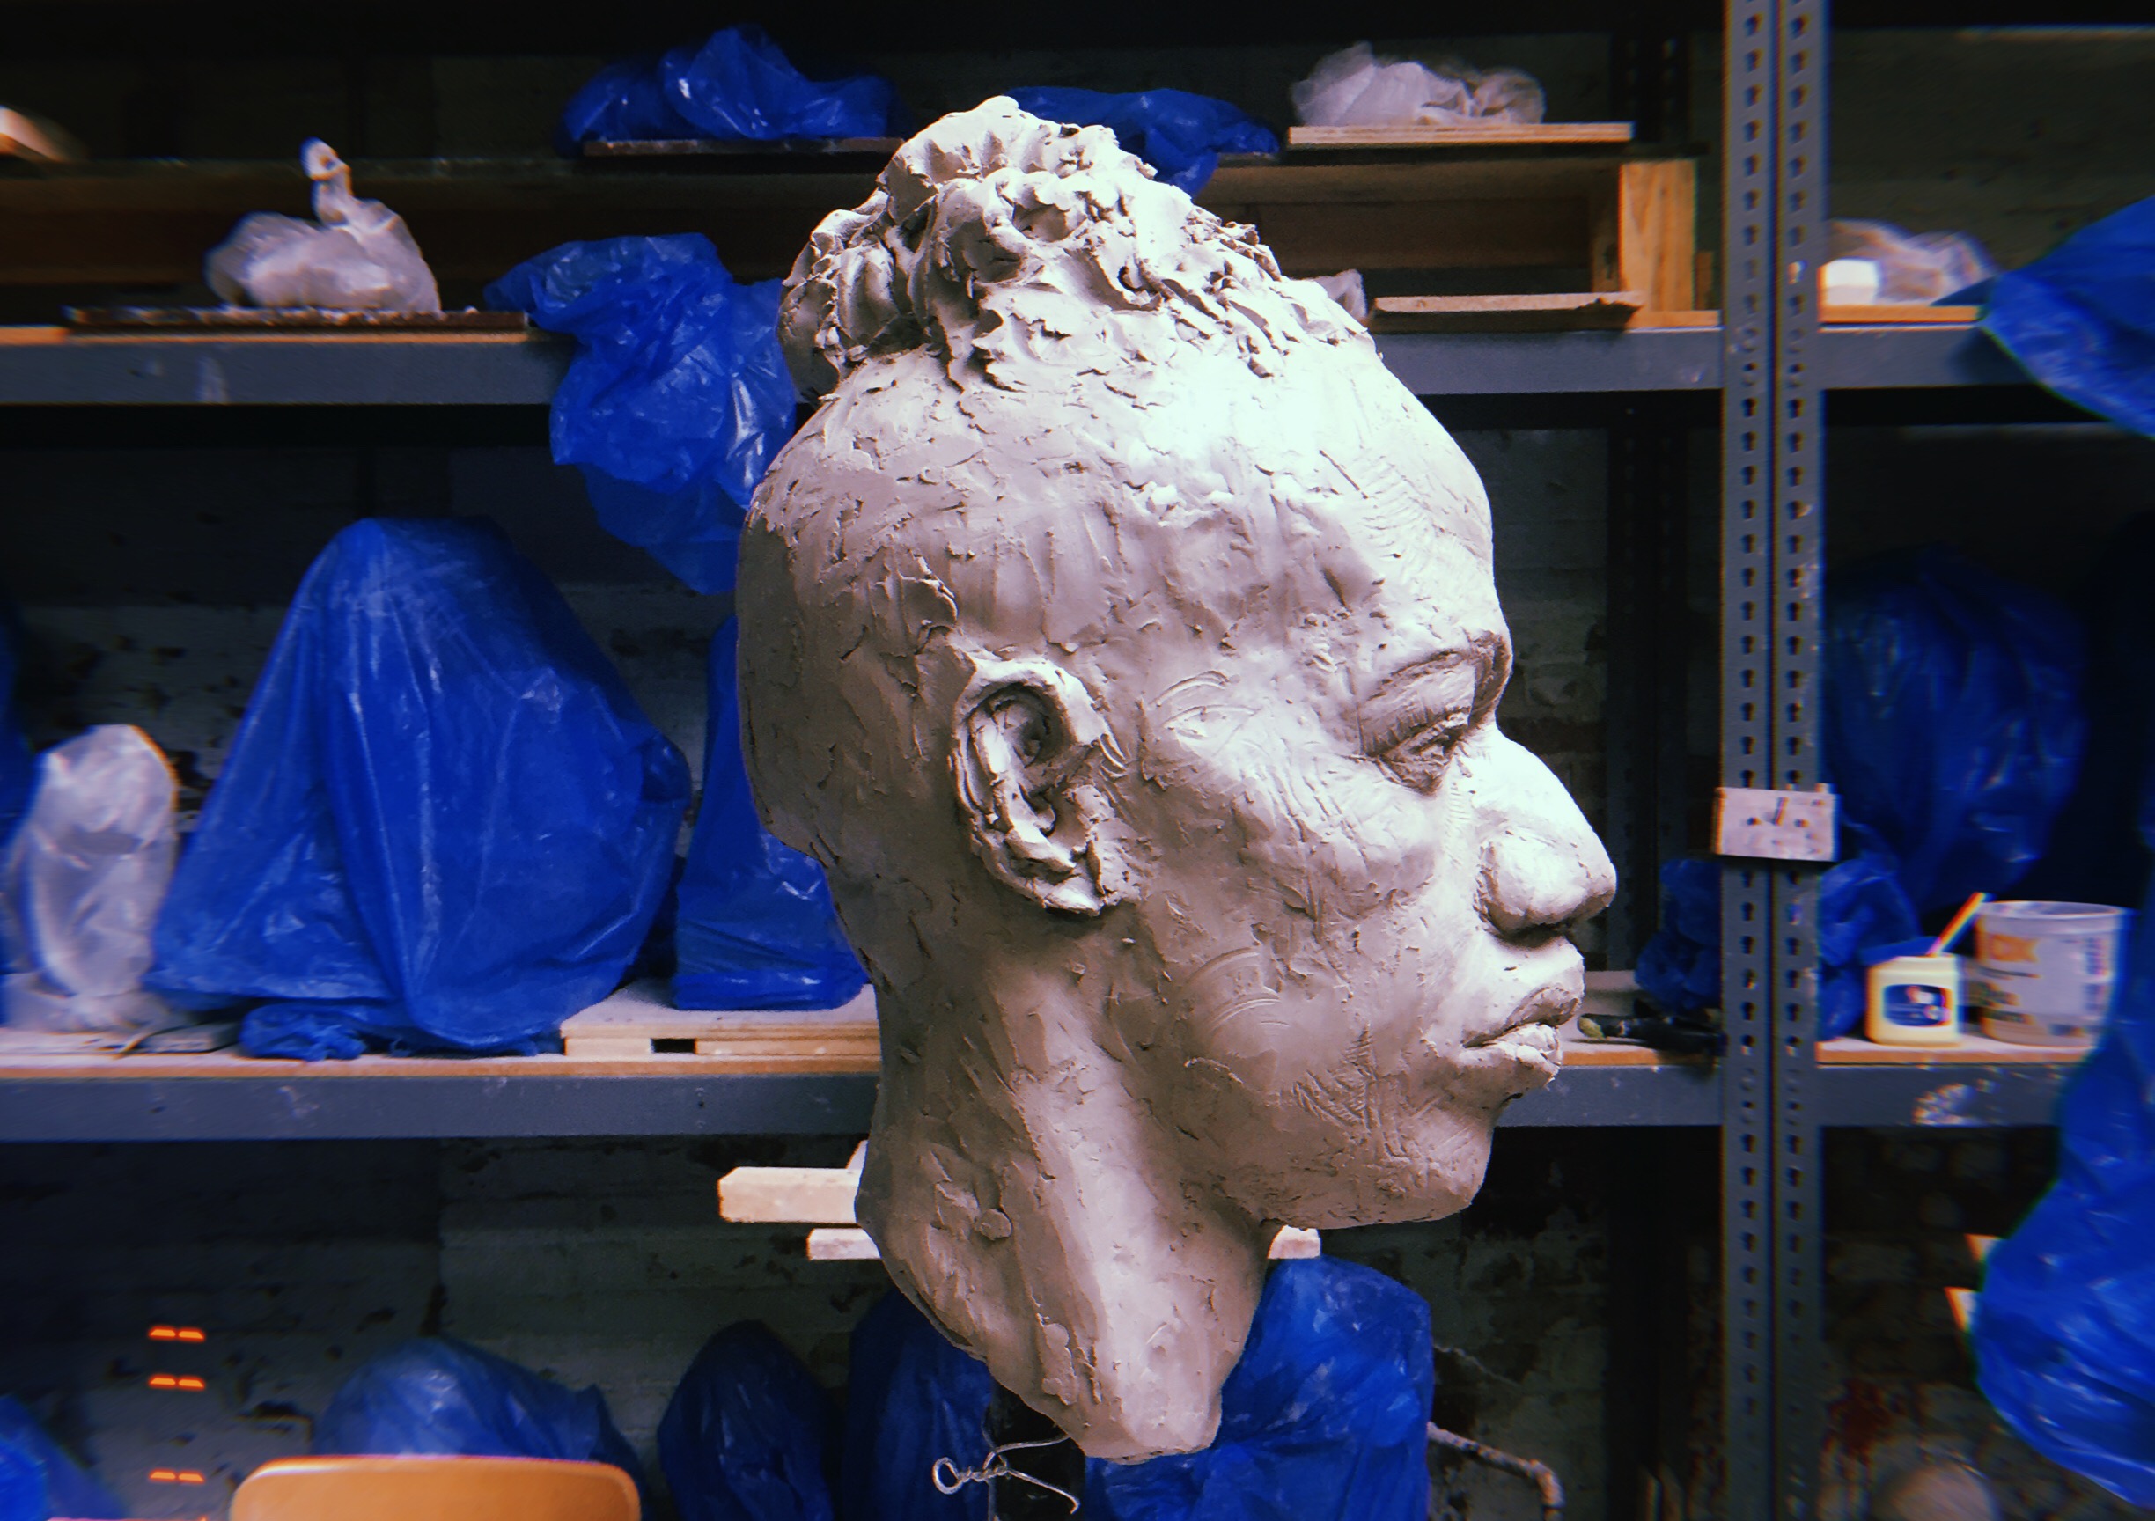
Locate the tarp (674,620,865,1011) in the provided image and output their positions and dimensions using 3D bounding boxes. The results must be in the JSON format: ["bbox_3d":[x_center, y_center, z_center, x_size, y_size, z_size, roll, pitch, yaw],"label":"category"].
[{"bbox_3d":[-0.378,0.053,3.035,0.250,0.482,0.260,-1,5,0],"label":"tarp"}]

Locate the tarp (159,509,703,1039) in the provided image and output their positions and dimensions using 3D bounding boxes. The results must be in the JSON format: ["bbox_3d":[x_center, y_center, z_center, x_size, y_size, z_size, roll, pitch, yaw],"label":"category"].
[{"bbox_3d":[-0.819,0.018,3.032,0.630,0.632,0.460,-1,5,0],"label":"tarp"}]

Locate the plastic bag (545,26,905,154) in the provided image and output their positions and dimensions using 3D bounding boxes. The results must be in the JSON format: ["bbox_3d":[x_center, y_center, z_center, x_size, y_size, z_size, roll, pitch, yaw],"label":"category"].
[{"bbox_3d":[-0.415,-0.796,2.912,0.411,0.174,0.280,-1,3,0],"label":"plastic bag"}]

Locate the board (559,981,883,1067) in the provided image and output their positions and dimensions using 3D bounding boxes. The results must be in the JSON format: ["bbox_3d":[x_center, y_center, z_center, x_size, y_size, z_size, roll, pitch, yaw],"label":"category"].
[{"bbox_3d":[-0.354,0.310,2.993,0.480,0.035,0.430,-1,3,0],"label":"board"}]

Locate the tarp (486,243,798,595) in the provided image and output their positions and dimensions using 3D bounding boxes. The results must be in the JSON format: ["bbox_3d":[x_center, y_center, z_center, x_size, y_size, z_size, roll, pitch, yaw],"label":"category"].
[{"bbox_3d":[-0.490,-0.391,2.746,0.348,0.406,0.260,-1,3,0],"label":"tarp"}]

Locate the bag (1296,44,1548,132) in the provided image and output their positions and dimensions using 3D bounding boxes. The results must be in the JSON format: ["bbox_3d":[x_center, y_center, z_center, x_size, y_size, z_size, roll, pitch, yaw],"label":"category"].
[{"bbox_3d":[0.416,-0.807,2.942,0.305,0.127,0.270,-1,5,0],"label":"bag"}]

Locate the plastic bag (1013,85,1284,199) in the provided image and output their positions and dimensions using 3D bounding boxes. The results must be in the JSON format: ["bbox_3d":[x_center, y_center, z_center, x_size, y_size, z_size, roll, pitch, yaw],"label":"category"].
[{"bbox_3d":[0.066,-0.727,2.869,0.360,0.150,0.300,-1,5,0],"label":"plastic bag"}]

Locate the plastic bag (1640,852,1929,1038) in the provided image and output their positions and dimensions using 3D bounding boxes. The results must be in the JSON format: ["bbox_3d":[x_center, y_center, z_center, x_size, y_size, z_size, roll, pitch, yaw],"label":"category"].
[{"bbox_3d":[0.874,0.209,3.010,0.340,0.210,0.270,-1,5,0],"label":"plastic bag"}]

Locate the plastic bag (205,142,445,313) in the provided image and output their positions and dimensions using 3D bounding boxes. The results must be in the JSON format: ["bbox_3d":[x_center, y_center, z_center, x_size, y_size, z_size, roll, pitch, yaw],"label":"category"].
[{"bbox_3d":[-0.875,-0.609,2.805,0.269,0.211,0.220,-1,3,0],"label":"plastic bag"}]

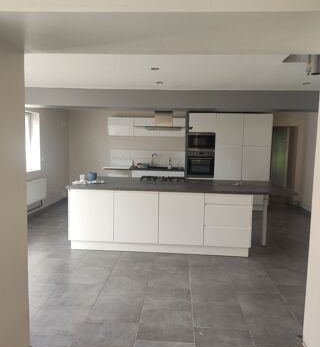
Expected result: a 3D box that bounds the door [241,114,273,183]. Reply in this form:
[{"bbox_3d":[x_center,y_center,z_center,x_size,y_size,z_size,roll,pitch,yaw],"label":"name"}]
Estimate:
[{"bbox_3d":[2.109,-0.291,6.765,0.597,2.000,0.022,1,5,4],"label":"door"}]

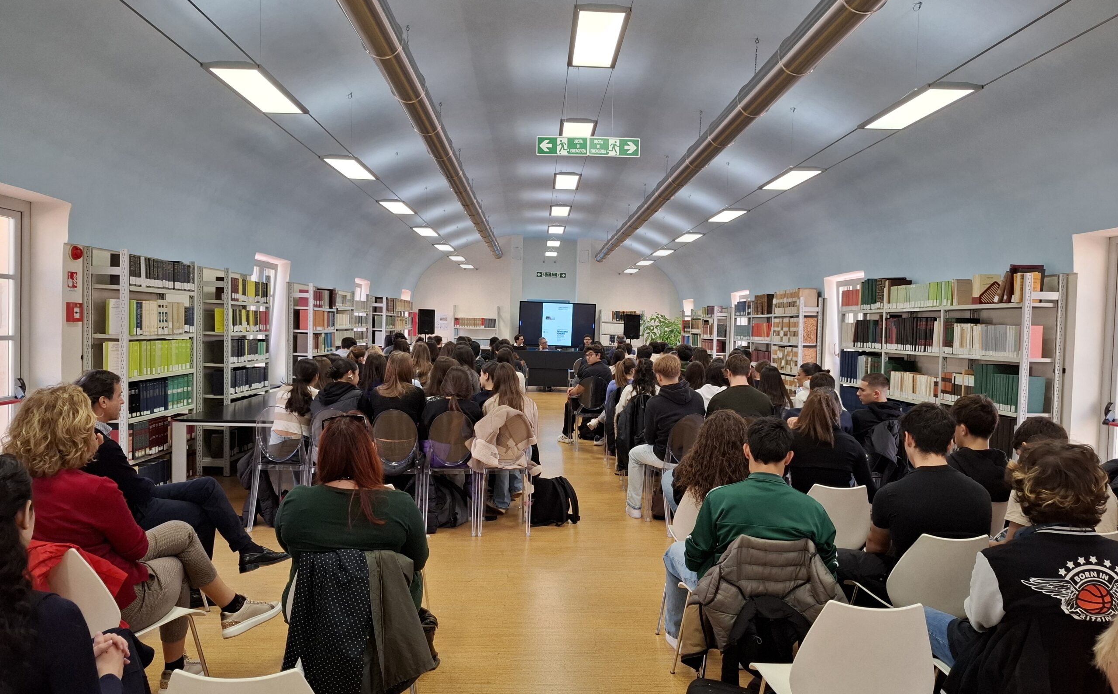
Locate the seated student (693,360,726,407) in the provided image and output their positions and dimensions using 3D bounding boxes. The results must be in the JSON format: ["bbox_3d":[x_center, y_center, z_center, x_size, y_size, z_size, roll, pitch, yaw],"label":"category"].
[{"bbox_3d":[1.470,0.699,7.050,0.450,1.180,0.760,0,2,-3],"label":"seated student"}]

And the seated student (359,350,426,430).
[{"bbox_3d":[-1.195,0.686,5.630,0.460,1.290,0.760,0,2,-1],"label":"seated student"}]

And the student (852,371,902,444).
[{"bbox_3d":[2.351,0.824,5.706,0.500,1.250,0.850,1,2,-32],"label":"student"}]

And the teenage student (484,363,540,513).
[{"bbox_3d":[-0.369,0.757,5.996,0.460,1.230,0.880,2,2,0],"label":"teenage student"}]

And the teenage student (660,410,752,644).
[{"bbox_3d":[0.774,0.880,4.035,0.500,1.140,0.850,1,2,-12],"label":"teenage student"}]

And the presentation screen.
[{"bbox_3d":[-0.027,-0.577,19.250,1.970,1.150,0.100,1,2,-2],"label":"presentation screen"}]

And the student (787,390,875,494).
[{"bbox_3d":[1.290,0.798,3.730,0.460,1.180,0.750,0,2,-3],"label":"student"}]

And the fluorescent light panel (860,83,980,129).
[{"bbox_3d":[2.352,-1.569,4.906,0.331,0.045,0.969,1,2,-2],"label":"fluorescent light panel"}]

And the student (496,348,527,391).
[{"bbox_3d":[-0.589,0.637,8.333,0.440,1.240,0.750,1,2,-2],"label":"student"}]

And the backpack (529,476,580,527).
[{"bbox_3d":[-0.045,1.153,5.660,0.370,0.355,0.310,0,2,-10],"label":"backpack"}]

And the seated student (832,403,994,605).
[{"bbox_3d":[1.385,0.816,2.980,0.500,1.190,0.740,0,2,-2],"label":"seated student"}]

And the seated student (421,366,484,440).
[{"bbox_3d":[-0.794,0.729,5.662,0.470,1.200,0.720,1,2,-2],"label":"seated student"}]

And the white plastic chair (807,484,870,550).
[{"bbox_3d":[1.332,1.034,3.824,0.530,0.775,0.520,1,2,-2],"label":"white plastic chair"}]

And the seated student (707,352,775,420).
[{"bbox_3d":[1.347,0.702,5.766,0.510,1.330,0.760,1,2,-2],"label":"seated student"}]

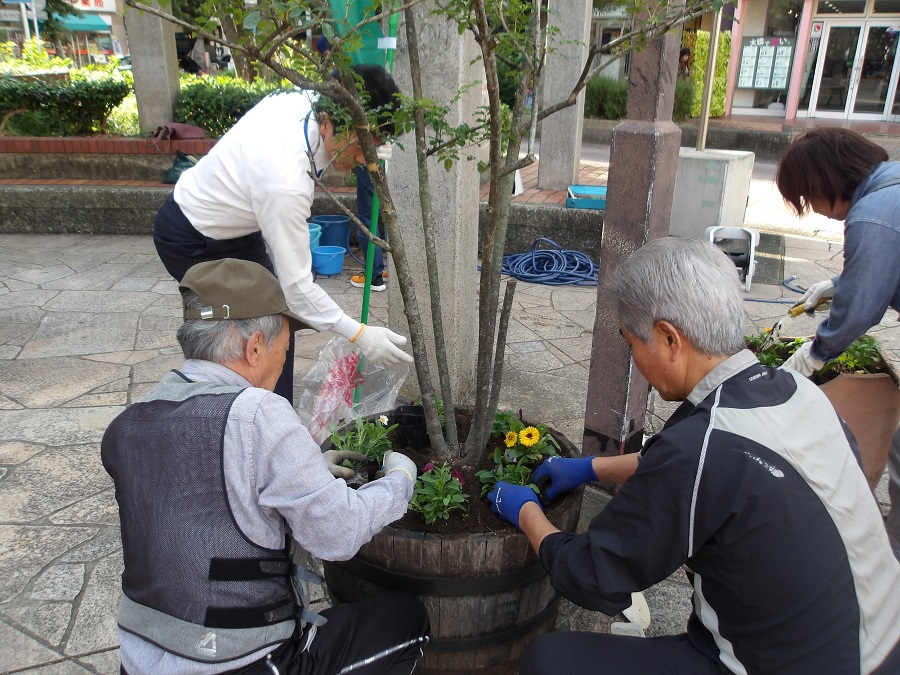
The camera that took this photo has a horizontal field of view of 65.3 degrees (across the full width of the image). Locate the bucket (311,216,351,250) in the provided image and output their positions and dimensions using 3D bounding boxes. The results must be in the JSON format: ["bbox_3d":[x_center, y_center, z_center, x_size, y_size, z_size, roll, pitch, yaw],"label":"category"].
[{"bbox_3d":[-1.002,-0.846,5.870,0.325,0.300,0.325,1,20,0],"label":"bucket"}]

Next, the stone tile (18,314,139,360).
[{"bbox_3d":[-2.021,-0.022,3.917,0.533,0.040,0.817,-6,21,-18],"label":"stone tile"}]

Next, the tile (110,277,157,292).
[{"bbox_3d":[-2.187,-0.355,4.911,0.256,0.035,0.384,-1,20,-7],"label":"tile"}]

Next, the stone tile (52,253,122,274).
[{"bbox_3d":[-2.856,-0.554,5.378,0.467,0.040,0.702,0,20,-4],"label":"stone tile"}]

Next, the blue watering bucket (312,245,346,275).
[{"bbox_3d":[-0.895,-0.570,5.186,0.257,0.182,0.257,1,19,0],"label":"blue watering bucket"}]

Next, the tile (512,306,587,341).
[{"bbox_3d":[0.574,-0.074,4.191,0.324,0.040,0.596,-5,20,-17],"label":"tile"}]

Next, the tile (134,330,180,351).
[{"bbox_3d":[-1.585,0.021,3.885,0.268,0.035,0.346,-5,21,-18],"label":"tile"}]

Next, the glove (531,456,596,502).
[{"bbox_3d":[0.256,0.321,1.585,0.150,0.105,0.115,1,20,0],"label":"glove"}]

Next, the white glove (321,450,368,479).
[{"bbox_3d":[-0.255,0.297,1.652,0.140,0.080,0.100,1,19,0],"label":"white glove"}]

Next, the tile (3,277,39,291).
[{"bbox_3d":[-2.976,-0.359,4.874,0.178,0.035,0.479,-15,25,-38],"label":"tile"}]

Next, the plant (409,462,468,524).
[{"bbox_3d":[-0.026,0.338,1.570,0.135,0.120,0.135,1,20,0],"label":"plant"}]

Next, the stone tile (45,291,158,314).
[{"bbox_3d":[-2.247,-0.218,4.520,0.709,0.035,0.467,1,20,-2],"label":"stone tile"}]

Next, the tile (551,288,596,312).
[{"bbox_3d":[0.862,-0.237,4.756,0.347,0.035,0.543,4,20,7],"label":"tile"}]

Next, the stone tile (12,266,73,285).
[{"bbox_3d":[-2.893,-0.442,5.059,0.360,0.040,0.510,6,20,15],"label":"stone tile"}]

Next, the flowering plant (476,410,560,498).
[{"bbox_3d":[0.165,0.291,1.689,0.200,0.160,0.200,1,19,0],"label":"flowering plant"}]

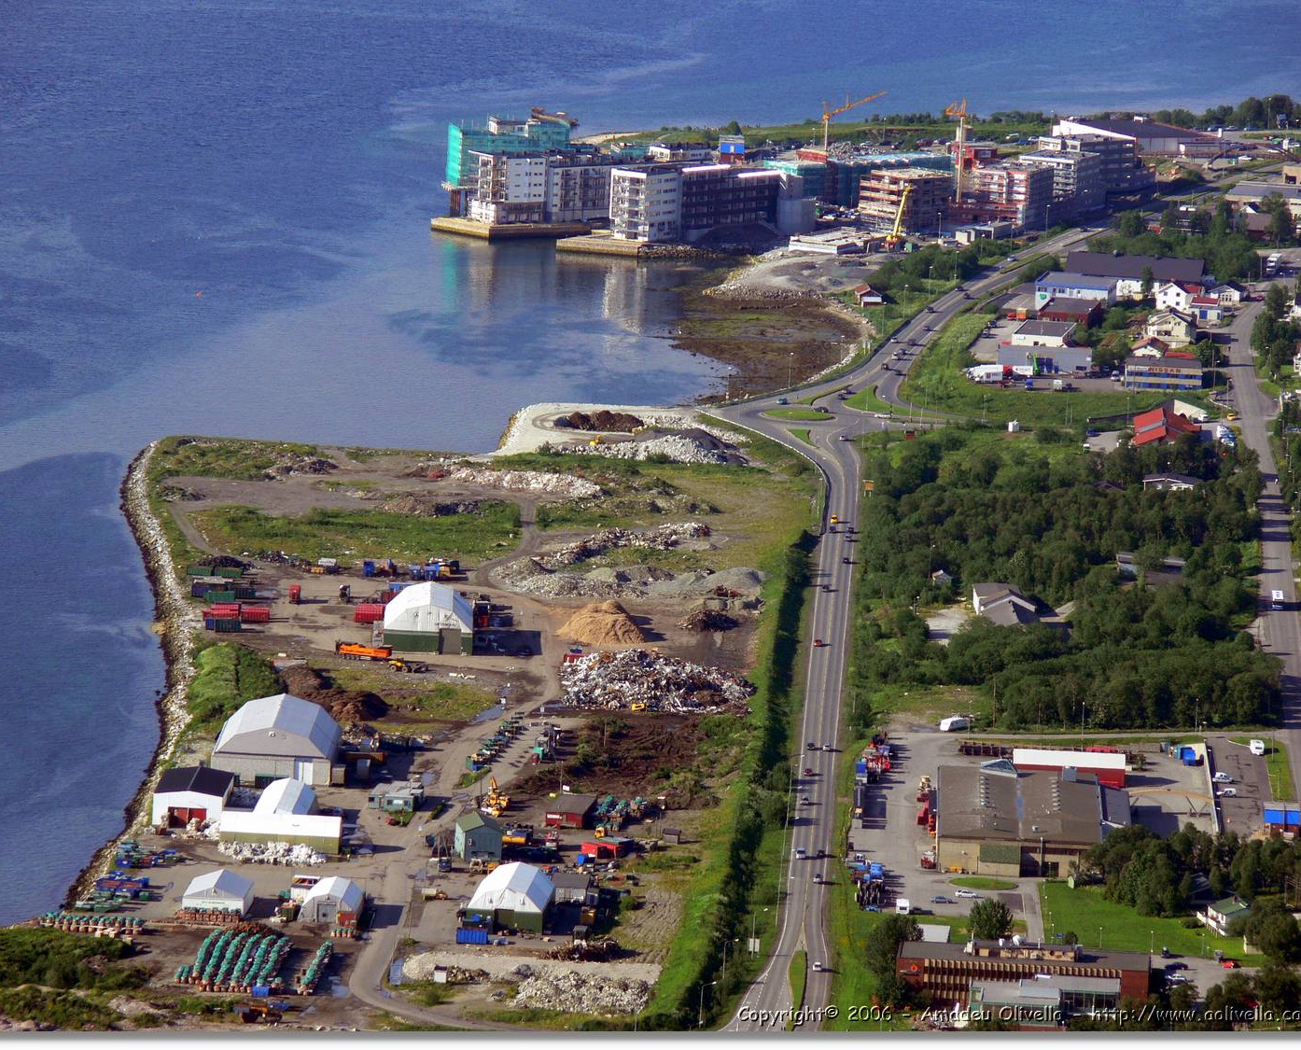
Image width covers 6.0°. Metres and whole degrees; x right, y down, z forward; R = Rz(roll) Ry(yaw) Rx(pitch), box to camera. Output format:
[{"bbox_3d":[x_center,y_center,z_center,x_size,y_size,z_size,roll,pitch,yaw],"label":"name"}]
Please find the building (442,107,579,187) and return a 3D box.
[{"bbox_3d":[-41.399,-105.664,3675.328,33.500,28.500,18.500,2,8,-9],"label":"building"}]

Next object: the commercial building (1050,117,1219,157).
[{"bbox_3d":[155.454,-123.264,3936.612,29.500,6.300,51.000,-1,9,-26],"label":"commercial building"}]

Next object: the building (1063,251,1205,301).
[{"bbox_3d":[130.407,-66.911,3333.586,36.500,10.700,18.000,4,8,7],"label":"building"}]

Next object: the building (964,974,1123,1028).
[{"bbox_3d":[72.468,87.826,2286.967,28.000,5.500,18.000,3,8,0],"label":"building"}]

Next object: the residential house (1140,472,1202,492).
[{"bbox_3d":[122.701,-9.535,2923.643,12.600,4.000,9.500,4,8,9],"label":"residential house"}]

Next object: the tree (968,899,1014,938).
[{"bbox_3d":[64.947,74.744,2368.035,8.300,7.500,8.300,3,8,0],"label":"tree"}]

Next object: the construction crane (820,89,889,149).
[{"bbox_3d":[60.470,-113.570,3642.230,19.500,27.000,4.000,3,9,0],"label":"construction crane"}]

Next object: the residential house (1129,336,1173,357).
[{"bbox_3d":[130.750,-44.800,3238.930,8.500,6.800,12.000,4,9,11],"label":"residential house"}]

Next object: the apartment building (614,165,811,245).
[{"bbox_3d":[16.639,-91.590,3493.764,63.000,18.800,14.500,-6,12,-44],"label":"apartment building"}]

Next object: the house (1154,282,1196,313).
[{"bbox_3d":[141.590,-61.870,3345.560,8.000,7.600,10.500,5,9,12],"label":"house"}]

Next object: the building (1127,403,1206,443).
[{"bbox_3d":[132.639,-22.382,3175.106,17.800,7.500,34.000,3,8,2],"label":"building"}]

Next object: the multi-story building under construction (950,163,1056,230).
[{"bbox_3d":[101.160,-95.460,3571.050,22.000,16.500,24.000,5,9,17],"label":"multi-story building under construction"}]

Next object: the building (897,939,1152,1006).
[{"bbox_3d":[71.358,86.444,2372.812,47.800,10.500,19.000,3,8,0],"label":"building"}]

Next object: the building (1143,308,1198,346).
[{"bbox_3d":[135.043,-51.471,3223.505,12.000,8.100,10.500,4,8,12],"label":"building"}]

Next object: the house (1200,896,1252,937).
[{"bbox_3d":[115.160,77.440,2452.000,9.000,5.600,10.500,0,9,-18],"label":"house"}]

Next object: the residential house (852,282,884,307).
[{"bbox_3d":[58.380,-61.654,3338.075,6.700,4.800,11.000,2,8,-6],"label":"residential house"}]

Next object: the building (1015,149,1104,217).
[{"bbox_3d":[122.822,-102.710,3741.468,18.000,16.500,25.000,5,8,17],"label":"building"}]

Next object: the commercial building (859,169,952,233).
[{"bbox_3d":[72.110,-91.604,3512.676,16.500,15.200,20.000,-6,12,-44],"label":"commercial building"}]

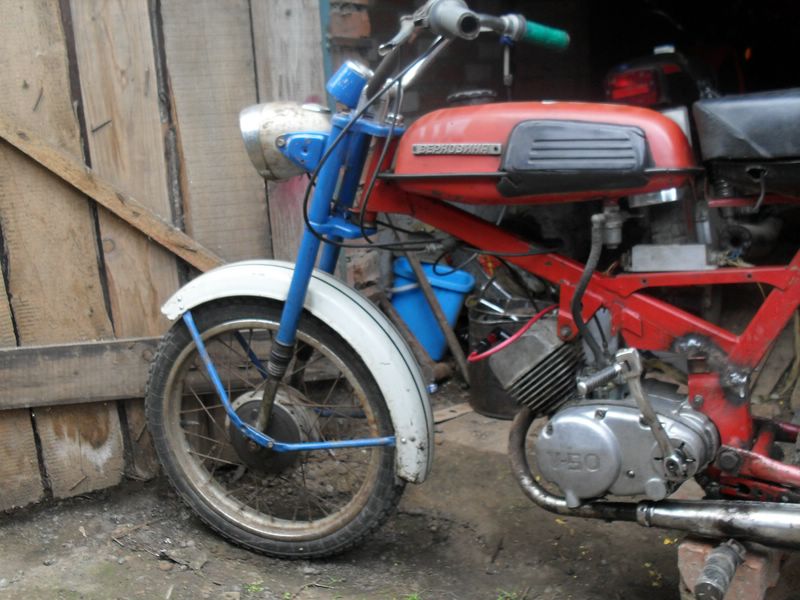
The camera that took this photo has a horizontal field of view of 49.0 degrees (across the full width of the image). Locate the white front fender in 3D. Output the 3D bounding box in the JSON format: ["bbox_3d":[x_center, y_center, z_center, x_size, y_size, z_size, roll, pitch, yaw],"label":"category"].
[{"bbox_3d":[-0.182,0.126,1.574,0.480,0.400,0.105,1,15,17],"label":"white front fender"}]

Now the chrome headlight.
[{"bbox_3d":[-0.177,-0.262,1.464,0.147,0.137,0.137,-7,13,19],"label":"chrome headlight"}]

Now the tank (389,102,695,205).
[{"bbox_3d":[0.212,-0.228,1.367,0.475,0.155,0.215,1,15,15],"label":"tank"}]

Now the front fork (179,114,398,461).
[{"bbox_3d":[-0.173,-0.031,1.528,0.410,0.580,0.190,1,15,17],"label":"front fork"}]

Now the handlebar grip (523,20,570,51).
[{"bbox_3d":[0.277,-0.497,1.653,0.122,0.033,0.033,-5,12,-42],"label":"handlebar grip"}]

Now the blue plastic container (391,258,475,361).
[{"bbox_3d":[0.090,0.040,2.780,0.265,0.285,0.250,6,15,-1],"label":"blue plastic container"}]

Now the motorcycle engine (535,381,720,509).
[{"bbox_3d":[0.369,0.224,1.438,0.280,0.185,0.220,1,15,15],"label":"motorcycle engine"}]

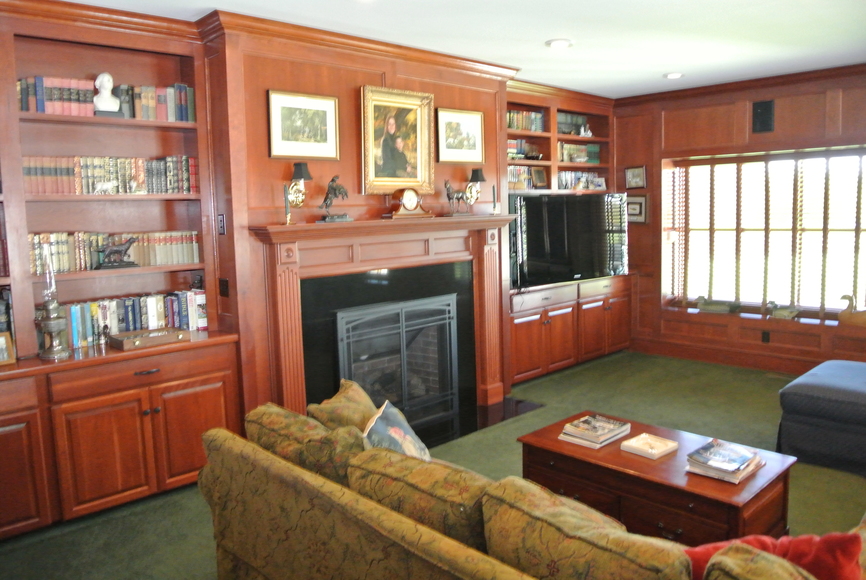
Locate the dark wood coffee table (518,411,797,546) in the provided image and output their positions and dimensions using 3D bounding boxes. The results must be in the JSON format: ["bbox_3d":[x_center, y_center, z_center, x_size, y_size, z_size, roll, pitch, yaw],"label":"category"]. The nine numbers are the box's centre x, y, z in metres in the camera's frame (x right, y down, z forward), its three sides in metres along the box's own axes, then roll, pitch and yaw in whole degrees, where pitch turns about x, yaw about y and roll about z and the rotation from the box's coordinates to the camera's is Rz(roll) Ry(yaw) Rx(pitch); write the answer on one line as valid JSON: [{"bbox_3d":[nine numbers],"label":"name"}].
[{"bbox_3d":[1.039,0.995,3.129,0.635,0.476,1.082,-8,10,-44],"label":"dark wood coffee table"}]

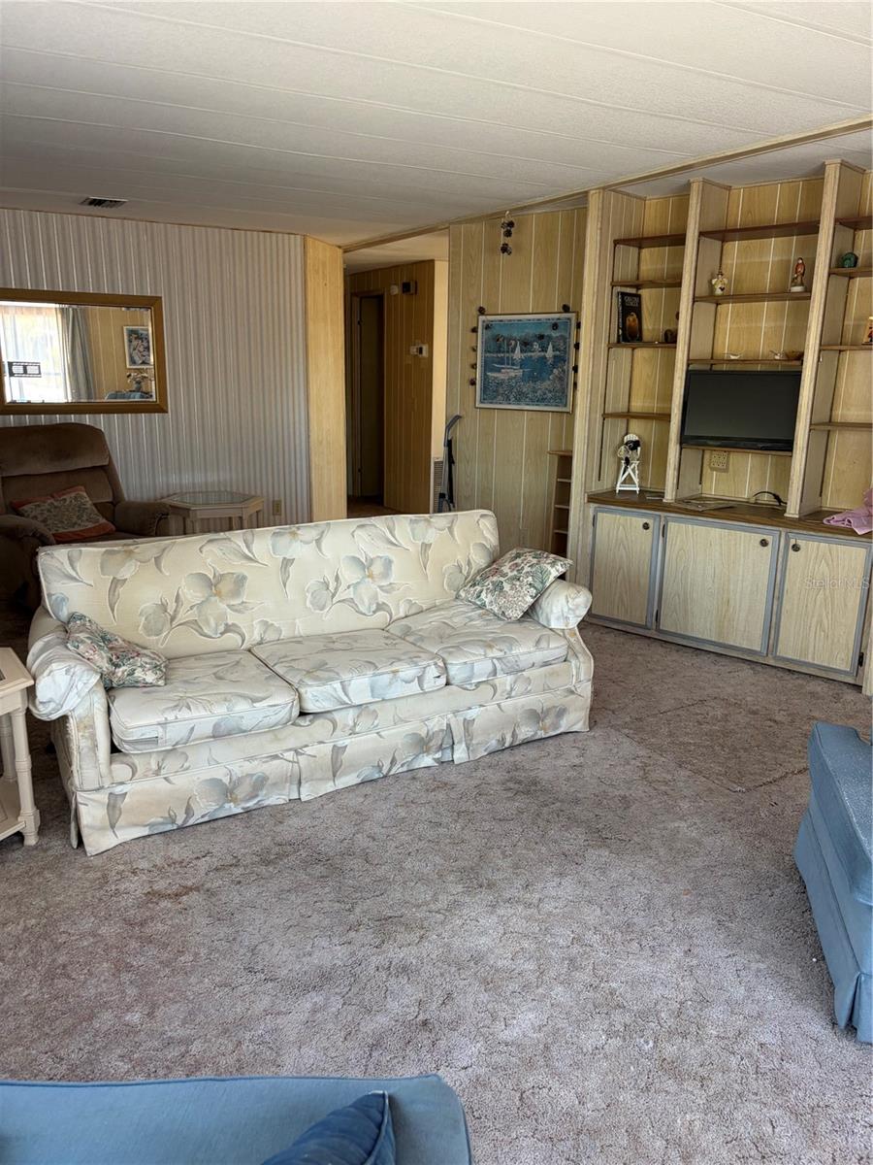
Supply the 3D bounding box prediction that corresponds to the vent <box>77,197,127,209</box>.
[{"bbox_3d":[-1.966,-2.235,5.144,0.205,0.020,0.300,-7,16,-28],"label":"vent"}]

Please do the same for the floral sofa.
[{"bbox_3d":[-0.436,0.225,3.303,2.080,0.810,0.870,-7,16,-30],"label":"floral sofa"}]

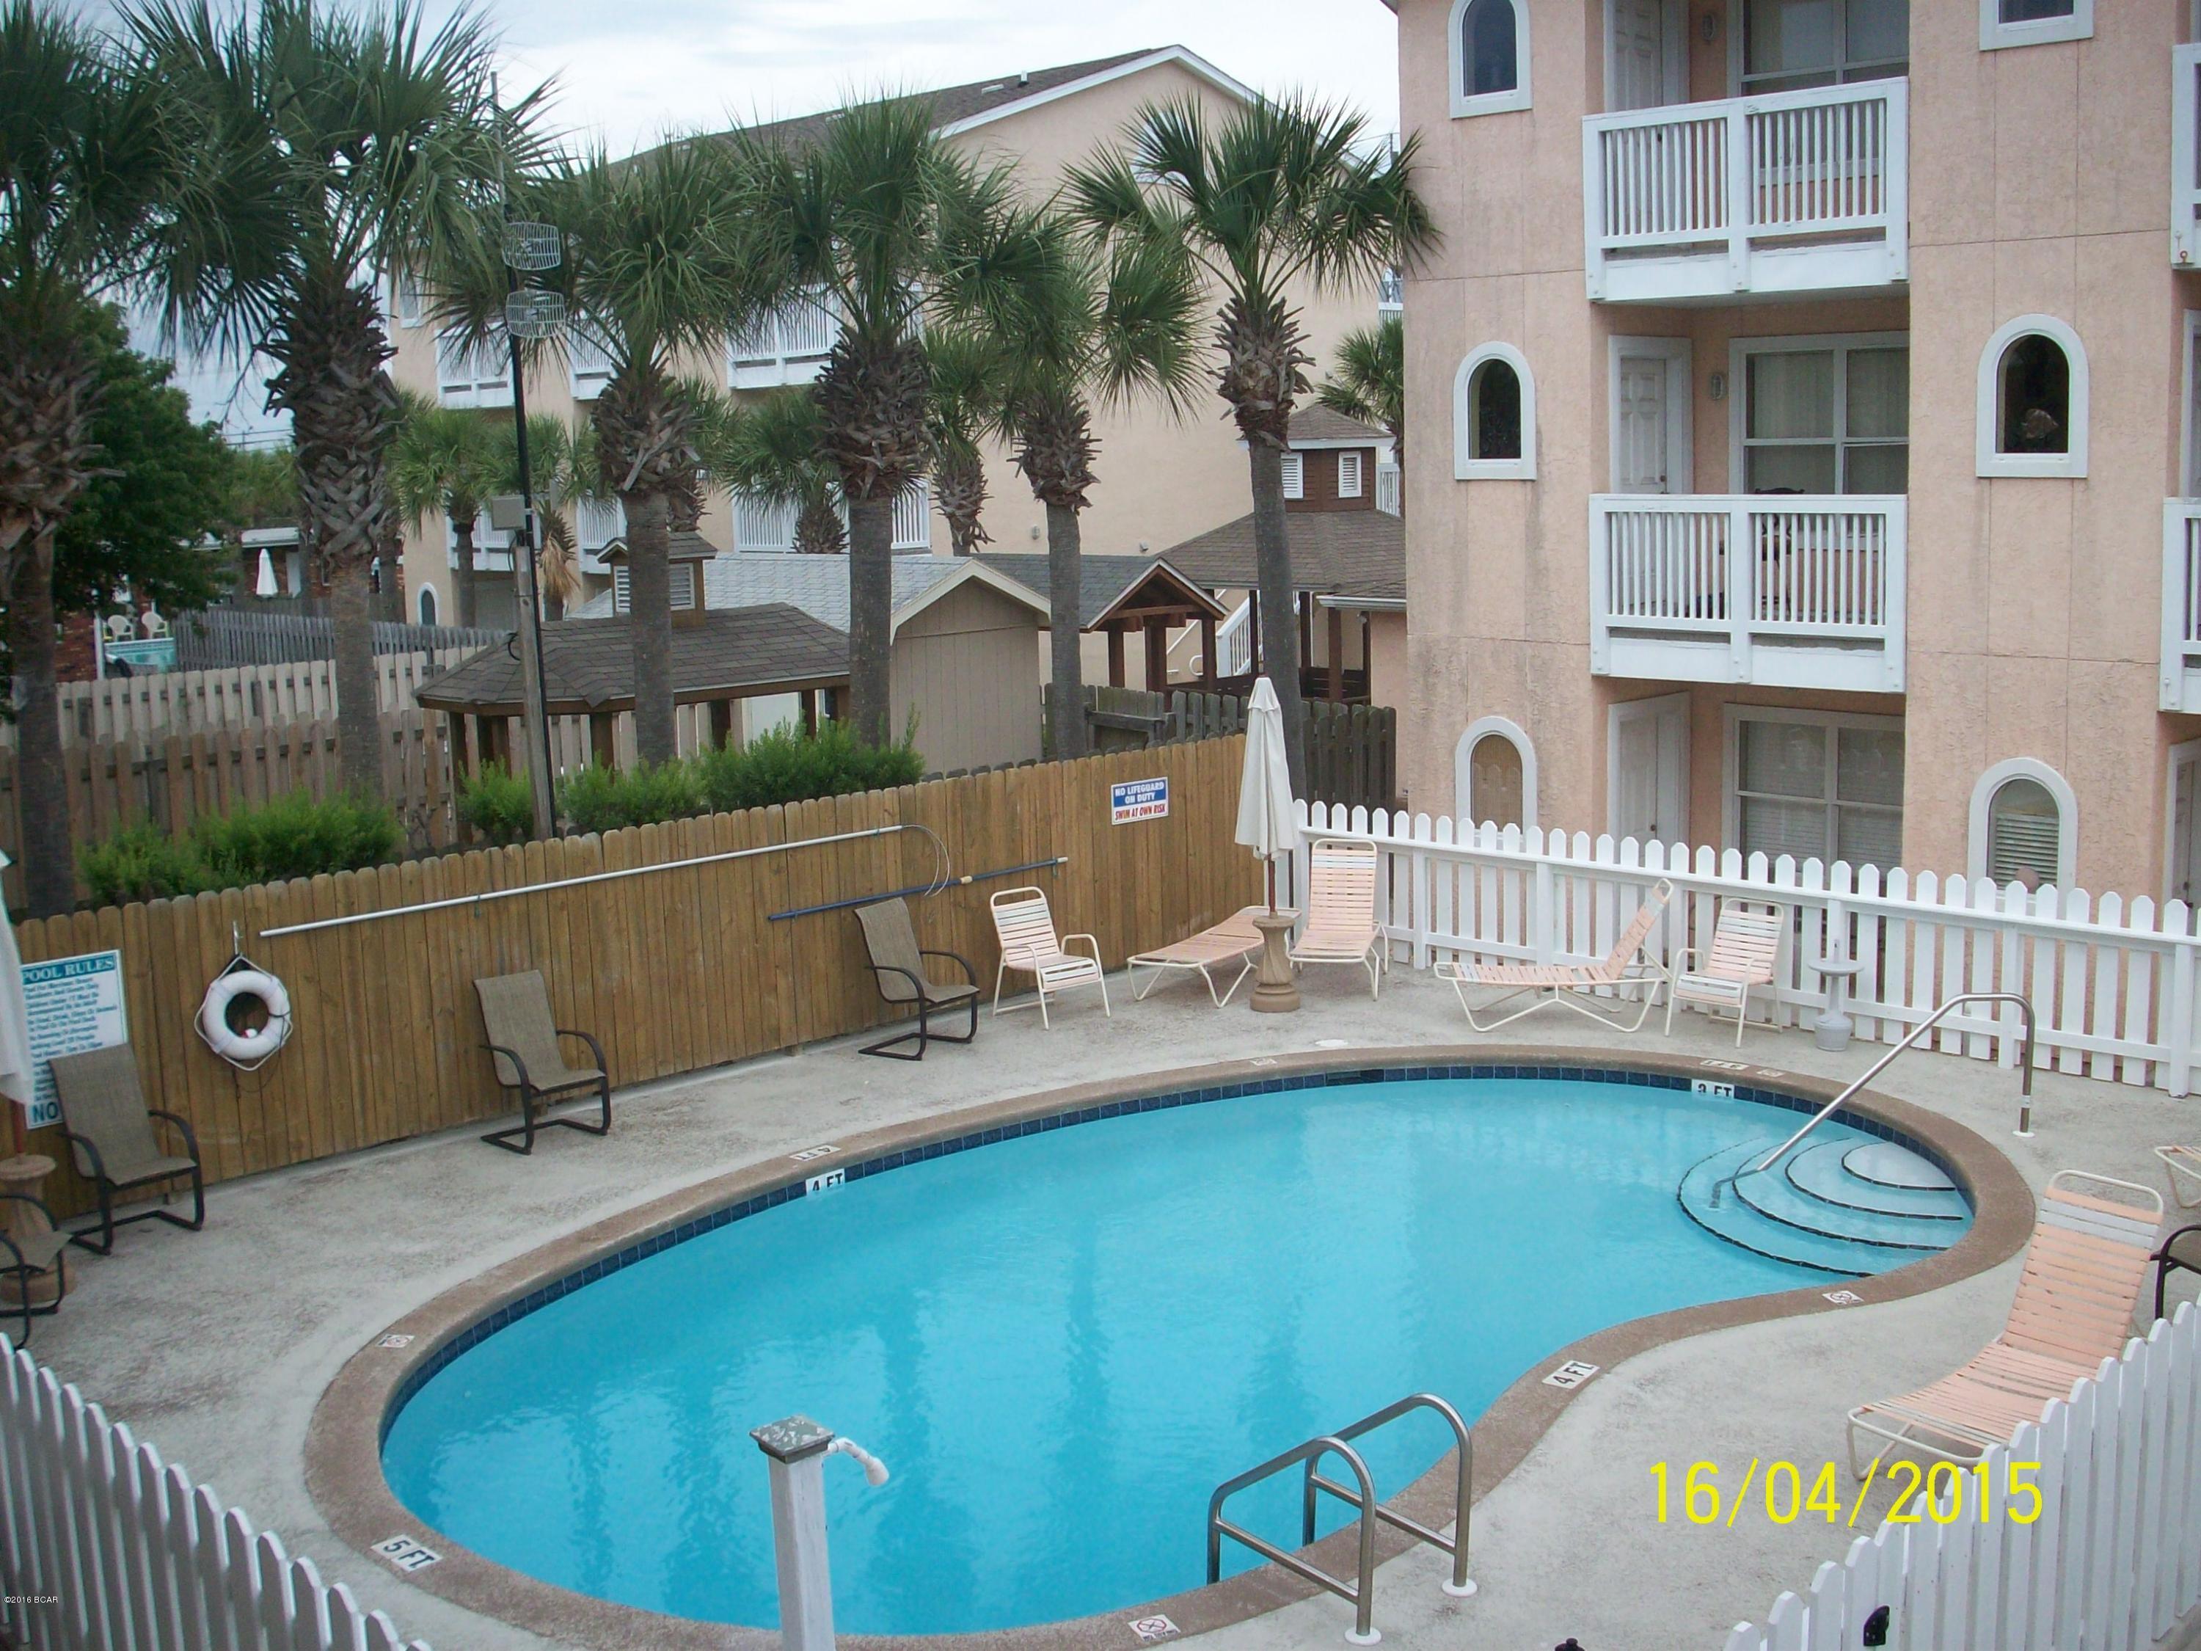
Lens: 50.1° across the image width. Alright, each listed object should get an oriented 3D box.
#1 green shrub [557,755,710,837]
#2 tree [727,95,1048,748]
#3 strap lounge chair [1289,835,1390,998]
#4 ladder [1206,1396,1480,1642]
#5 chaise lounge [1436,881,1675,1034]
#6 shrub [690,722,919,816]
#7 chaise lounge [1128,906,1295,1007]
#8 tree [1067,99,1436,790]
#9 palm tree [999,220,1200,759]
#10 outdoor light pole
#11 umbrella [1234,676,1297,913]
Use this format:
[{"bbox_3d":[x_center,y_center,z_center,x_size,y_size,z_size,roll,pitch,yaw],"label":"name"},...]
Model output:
[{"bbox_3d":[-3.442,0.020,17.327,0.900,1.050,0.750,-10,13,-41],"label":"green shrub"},{"bbox_3d":[-1.727,-2.415,19.412,2.600,7.100,2.600,-2,9,0],"label":"tree"},{"bbox_3d":[1.850,0.737,18.265,0.620,1.009,1.649,0,9,11],"label":"strap lounge chair"},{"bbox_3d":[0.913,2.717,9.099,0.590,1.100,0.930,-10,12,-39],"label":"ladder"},{"bbox_3d":[3.252,0.910,16.897,1.639,1.015,0.620,-1,9,4],"label":"chaise lounge"},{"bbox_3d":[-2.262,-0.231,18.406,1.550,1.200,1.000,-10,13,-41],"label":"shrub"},{"bbox_3d":[0.968,1.034,18.446,0.620,0.450,1.980,3,11,28],"label":"chaise lounge"},{"bbox_3d":[1.359,-2.940,21.112,3.300,6.900,3.300,-2,10,0],"label":"tree"},{"bbox_3d":[-0.095,-2.333,20.497,2.150,5.700,2.150,-2,10,0],"label":"palm tree"},{"bbox_3d":[-3.740,-1.673,16.088,0.420,6.860,0.440,-10,12,-41],"label":"outdoor light pole"},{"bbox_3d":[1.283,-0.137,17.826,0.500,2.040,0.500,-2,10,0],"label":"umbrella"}]

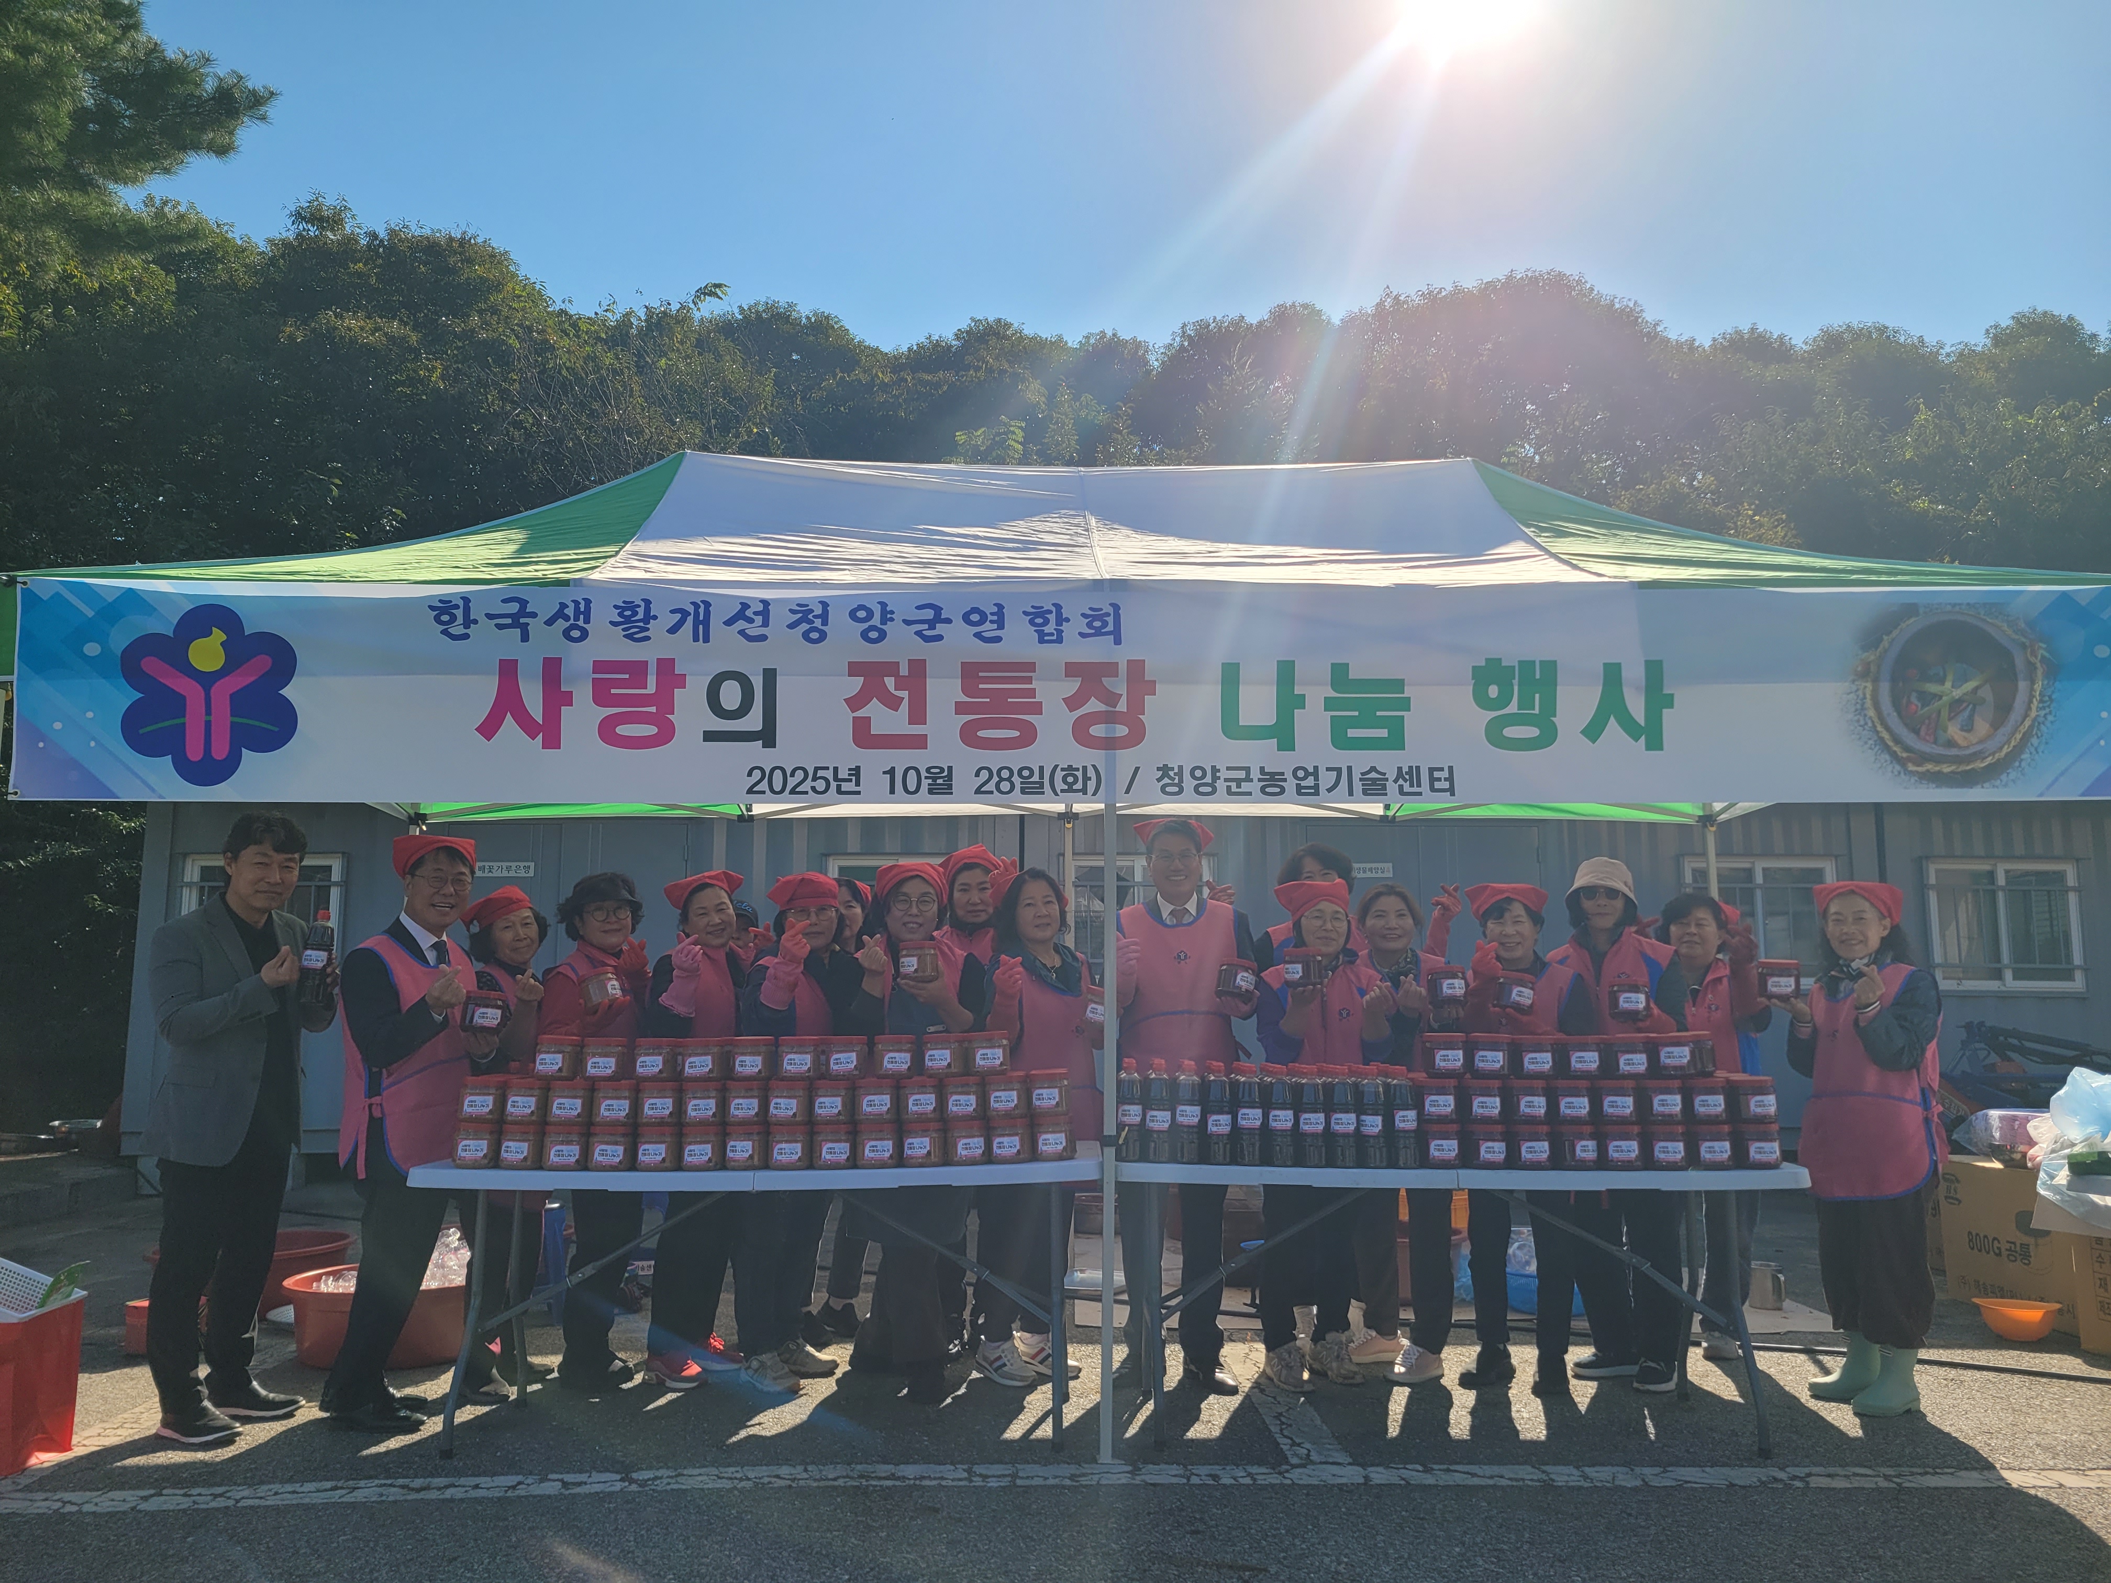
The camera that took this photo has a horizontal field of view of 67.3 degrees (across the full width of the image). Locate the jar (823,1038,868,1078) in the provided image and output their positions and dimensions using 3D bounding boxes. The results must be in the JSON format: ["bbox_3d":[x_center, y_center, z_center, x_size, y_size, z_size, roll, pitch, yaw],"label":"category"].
[{"bbox_3d":[-0.564,0.724,4.287,0.105,0.115,0.105,0,-8,-1],"label":"jar"}]

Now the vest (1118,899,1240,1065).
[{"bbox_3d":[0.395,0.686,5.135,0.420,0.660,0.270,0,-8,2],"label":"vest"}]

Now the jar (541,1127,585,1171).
[{"bbox_3d":[-1.304,0.949,4.212,0.104,0.113,0.104,2,-8,-14],"label":"jar"}]

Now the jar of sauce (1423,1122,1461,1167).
[{"bbox_3d":[1.053,0.961,4.308,0.113,0.115,0.113,-1,-8,7],"label":"jar of sauce"}]

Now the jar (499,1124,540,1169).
[{"bbox_3d":[-1.436,0.954,4.255,0.113,0.120,0.113,1,-7,-4],"label":"jar"}]

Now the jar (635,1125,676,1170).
[{"bbox_3d":[-1.067,0.949,4.232,0.105,0.115,0.105,1,-8,-6],"label":"jar"}]

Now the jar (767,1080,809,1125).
[{"bbox_3d":[-0.722,0.842,4.289,0.108,0.116,0.108,1,-8,-5],"label":"jar"}]

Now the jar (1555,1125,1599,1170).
[{"bbox_3d":[1.399,0.952,4.256,0.105,0.115,0.105,0,-8,0],"label":"jar"}]

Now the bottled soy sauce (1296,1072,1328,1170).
[{"bbox_3d":[0.686,0.871,4.236,0.083,0.263,0.083,0,-7,0],"label":"bottled soy sauce"}]

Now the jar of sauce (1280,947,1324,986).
[{"bbox_3d":[0.723,0.517,4.653,0.113,0.115,0.113,7,-10,-43],"label":"jar of sauce"}]

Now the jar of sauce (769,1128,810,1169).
[{"bbox_3d":[-0.725,0.971,4.316,0.109,0.116,0.109,1,-8,-7],"label":"jar of sauce"}]

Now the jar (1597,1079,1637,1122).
[{"bbox_3d":[1.520,0.843,4.297,0.113,0.115,0.113,-1,-8,12],"label":"jar"}]

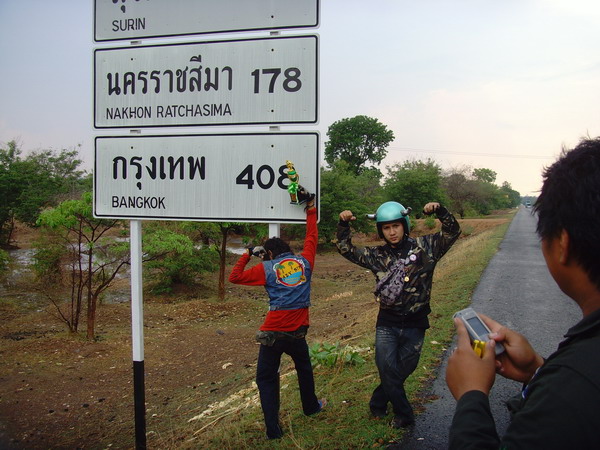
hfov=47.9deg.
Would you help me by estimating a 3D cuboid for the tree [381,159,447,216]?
[{"bbox_3d":[12.534,-3.886,74.000,7.200,6.900,6.800,0,2,0],"label":"tree"}]

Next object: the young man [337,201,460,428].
[{"bbox_3d":[0.750,0.682,5.150,0.950,1.710,0.480,0,2,11],"label":"young man"}]

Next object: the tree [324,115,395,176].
[{"bbox_3d":[6.161,-5.643,70.000,7.400,11.600,7.200,0,2,0],"label":"tree"}]

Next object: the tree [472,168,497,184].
[{"bbox_3d":[34.116,-6.379,125.000,4.800,8.500,4.800,0,2,0],"label":"tree"}]

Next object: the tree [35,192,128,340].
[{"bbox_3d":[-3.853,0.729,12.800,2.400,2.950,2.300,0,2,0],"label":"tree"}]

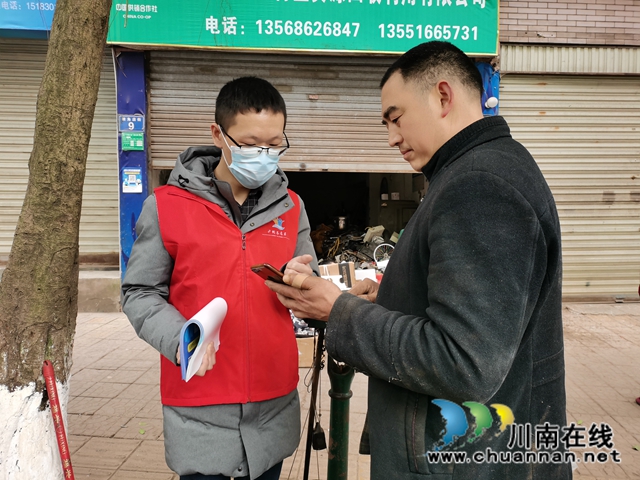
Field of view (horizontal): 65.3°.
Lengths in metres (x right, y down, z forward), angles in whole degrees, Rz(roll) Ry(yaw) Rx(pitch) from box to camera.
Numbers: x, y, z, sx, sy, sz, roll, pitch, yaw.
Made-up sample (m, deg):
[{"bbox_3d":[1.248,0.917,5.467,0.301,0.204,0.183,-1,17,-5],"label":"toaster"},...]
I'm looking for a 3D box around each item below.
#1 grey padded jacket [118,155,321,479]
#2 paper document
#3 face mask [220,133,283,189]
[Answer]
[{"bbox_3d":[-0.266,0.178,1.360,0.530,0.860,0.390,-2,6,-23],"label":"grey padded jacket"},{"bbox_3d":[-0.276,0.236,1.190,0.056,0.142,0.200,7,9,5],"label":"paper document"},{"bbox_3d":[-0.176,-0.206,1.285,0.140,0.115,0.100,-3,26,-34],"label":"face mask"}]

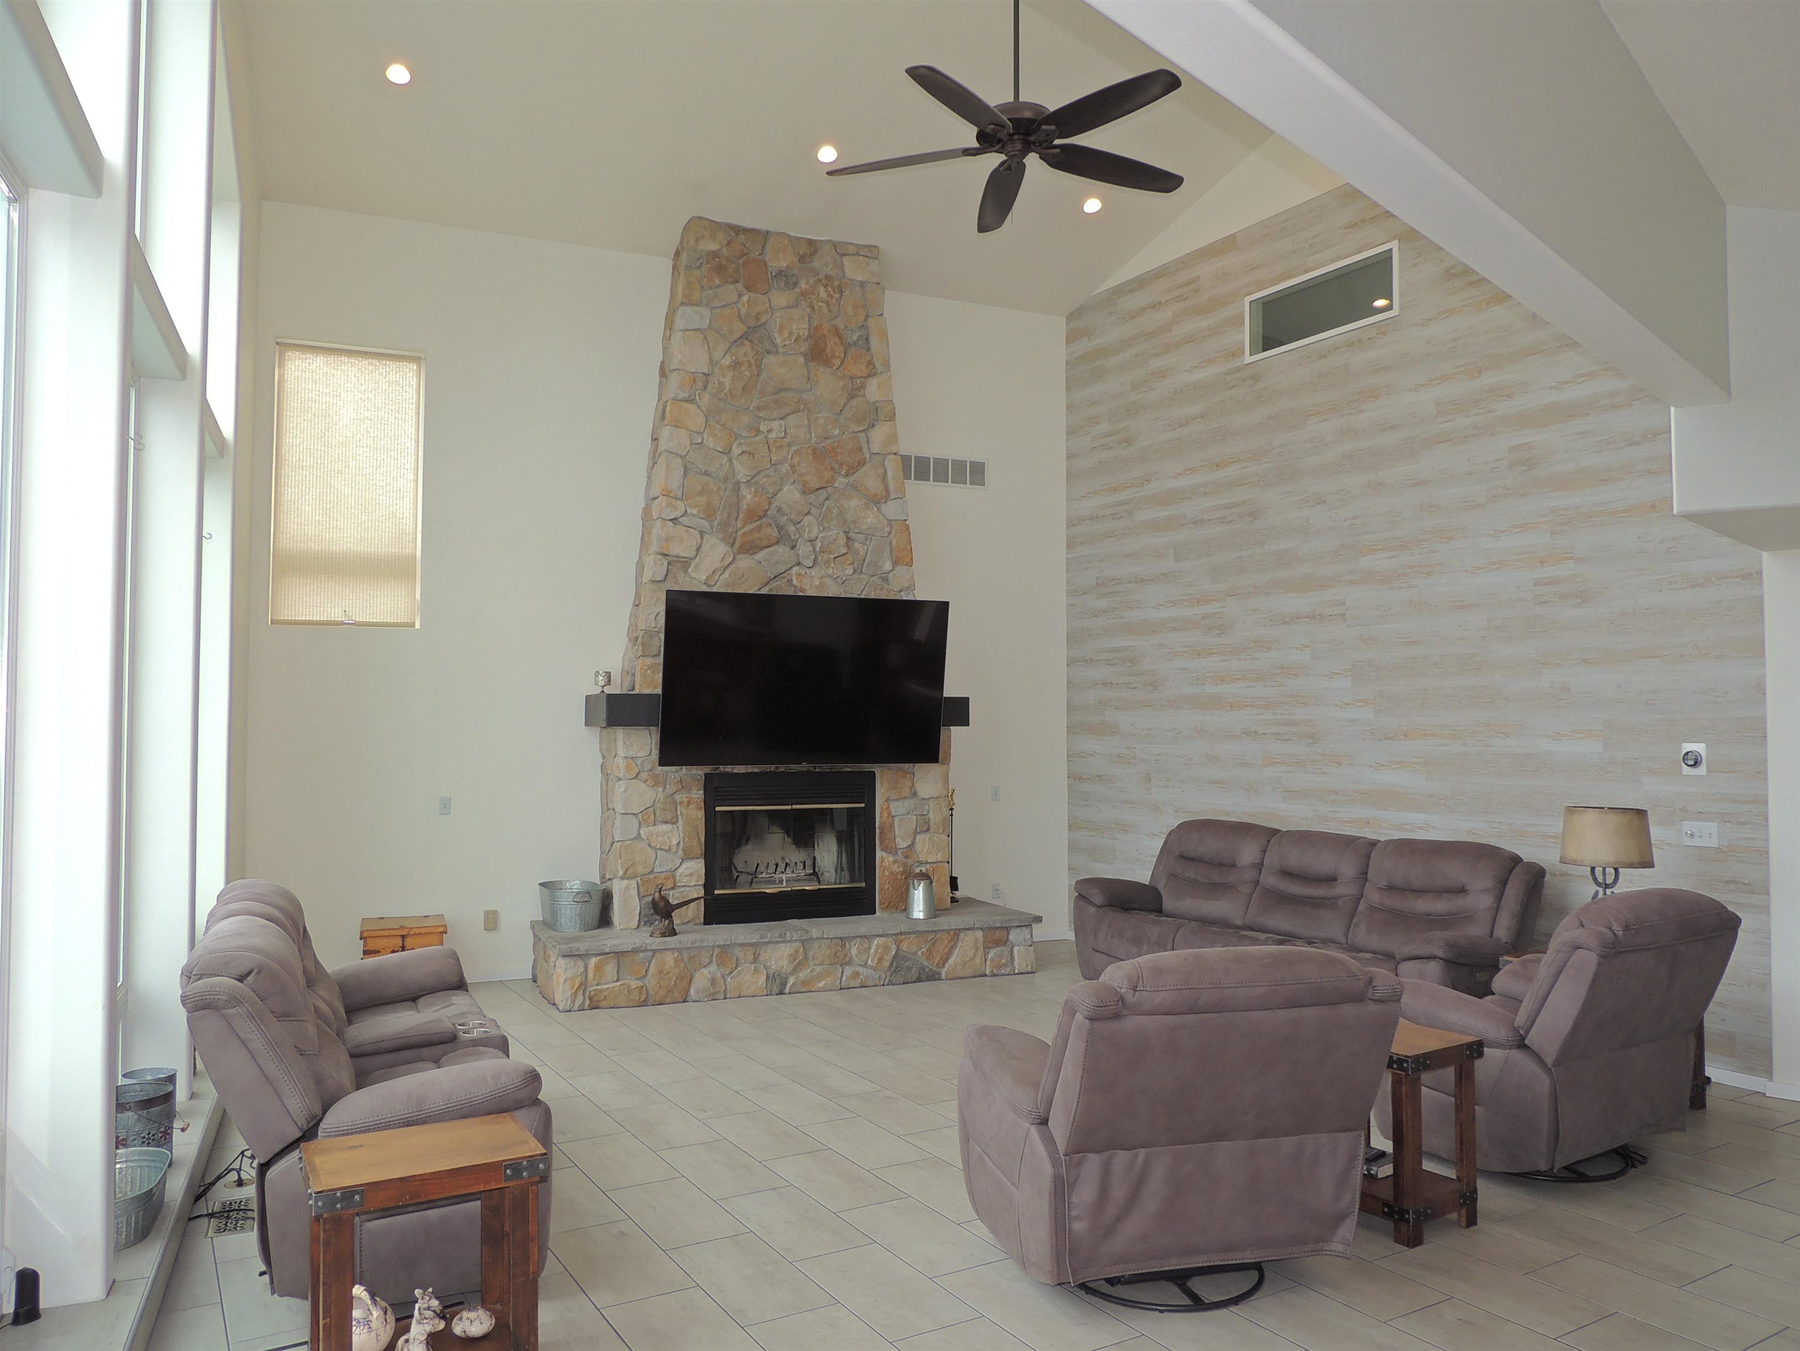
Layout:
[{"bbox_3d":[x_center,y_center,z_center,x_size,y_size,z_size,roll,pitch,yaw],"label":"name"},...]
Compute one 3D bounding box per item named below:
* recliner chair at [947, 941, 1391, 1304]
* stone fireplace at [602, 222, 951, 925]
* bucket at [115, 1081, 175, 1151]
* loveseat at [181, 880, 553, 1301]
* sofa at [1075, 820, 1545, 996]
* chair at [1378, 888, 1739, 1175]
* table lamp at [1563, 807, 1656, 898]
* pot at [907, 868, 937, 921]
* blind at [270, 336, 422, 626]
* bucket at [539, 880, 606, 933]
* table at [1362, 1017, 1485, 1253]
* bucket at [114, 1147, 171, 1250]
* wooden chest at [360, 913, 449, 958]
[{"bbox_3d":[0.849,1.323,4.029,1.030,1.060,1.050,1,-2,-14],"label":"recliner chair"},{"bbox_3d":[-0.835,-0.703,8.840,2.400,4.750,0.570,1,-3,-22],"label":"stone fireplace"},{"bbox_3d":[-2.629,1.565,4.261,0.260,0.275,0.260,1,-3,-31],"label":"bucket"},{"bbox_3d":[-1.910,1.325,4.407,1.000,1.080,2.040,1,-3,-26],"label":"loveseat"},{"bbox_3d":[2.265,1.433,7.212,1.030,1.030,2.580,1,-3,-32],"label":"sofa"},{"bbox_3d":[2.481,1.329,4.855,1.000,1.050,1.070,1,-3,-31],"label":"chair"},{"bbox_3d":[3.224,0.951,5.685,0.420,0.715,0.420,2,-3,-33],"label":"table lamp"},{"bbox_3d":[0.142,1.457,8.388,0.205,0.340,0.205,0,-2,0],"label":"pot"},{"bbox_3d":[-3.560,-1.213,8.075,0.852,1.784,0.060,1,-3,-22],"label":"blind"},{"bbox_3d":[-2.131,1.503,8.142,0.440,0.275,0.440,1,-3,-22],"label":"bucket"},{"bbox_3d":[1.656,1.526,4.273,0.388,0.610,0.510,1,-3,-31],"label":"table"},{"bbox_3d":[-2.399,1.603,3.819,0.290,0.165,0.500,1,-3,-24],"label":"bucket"},{"bbox_3d":[-3.081,1.770,7.749,0.490,0.465,0.470,1,-3,-21],"label":"wooden chest"}]

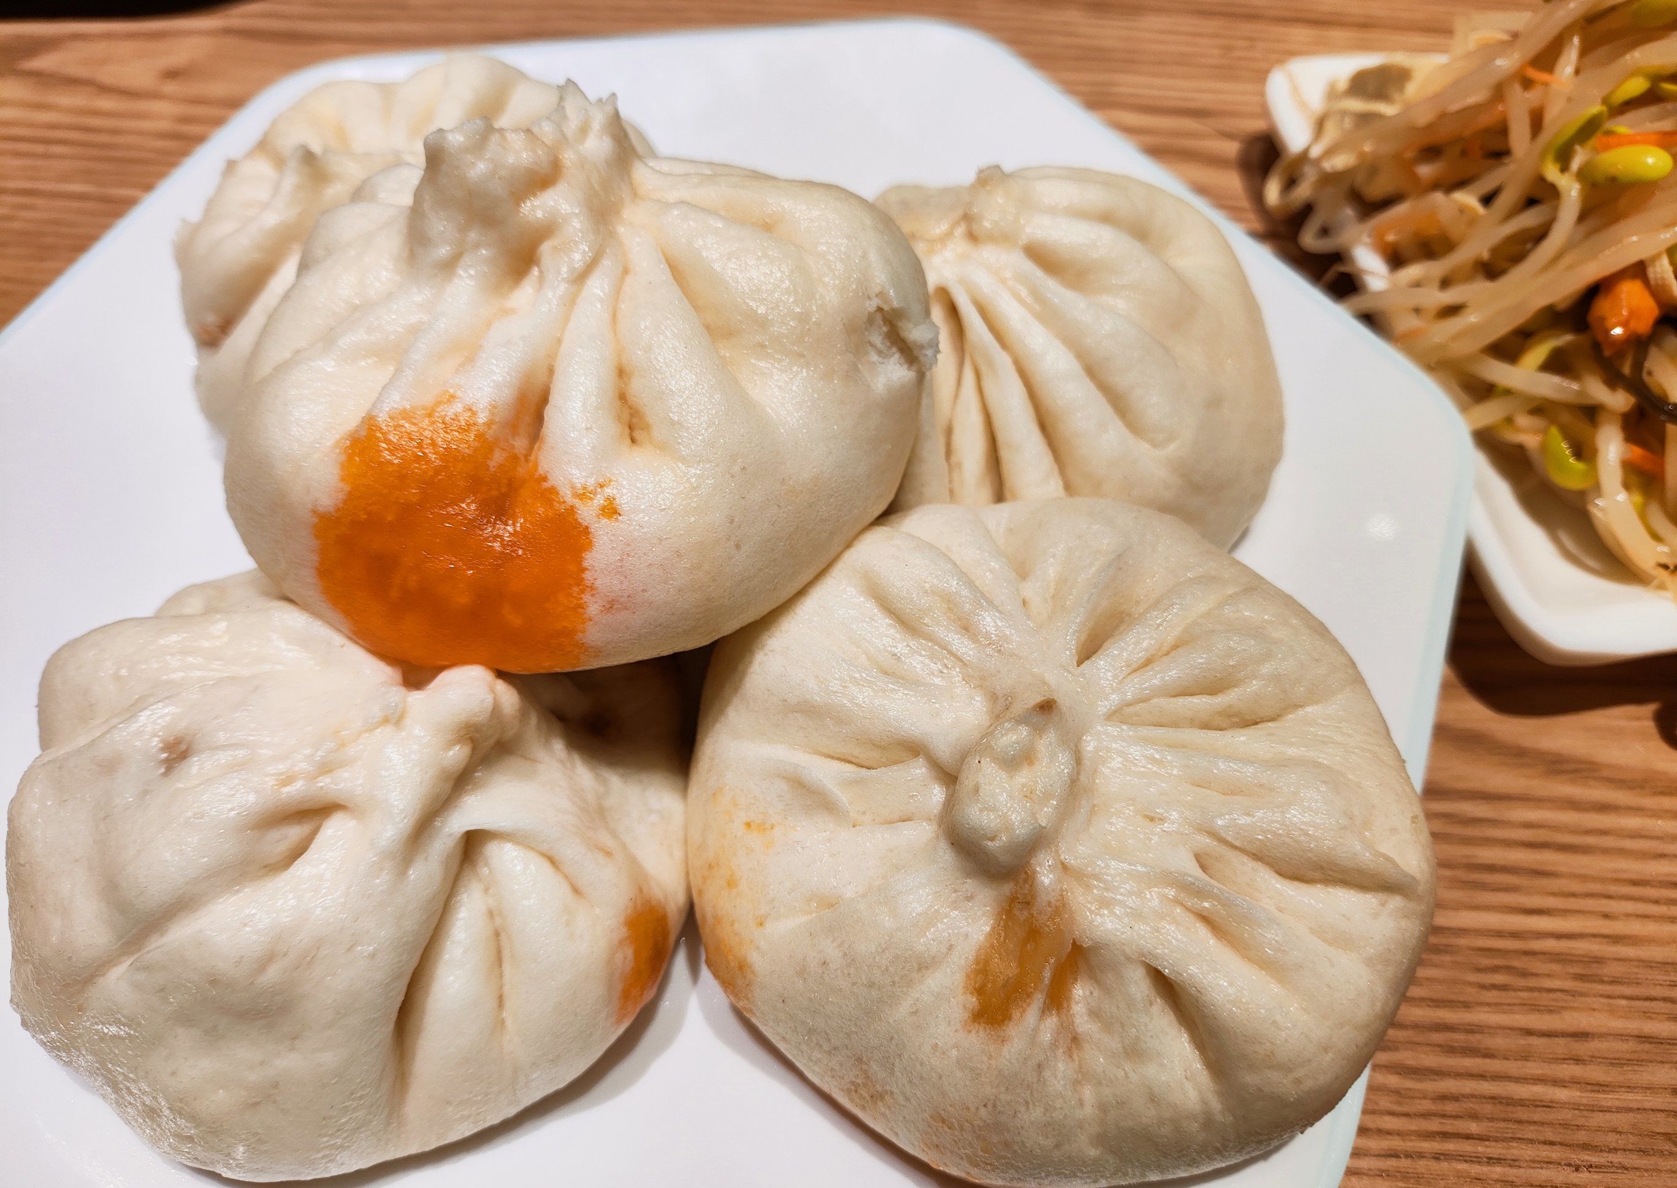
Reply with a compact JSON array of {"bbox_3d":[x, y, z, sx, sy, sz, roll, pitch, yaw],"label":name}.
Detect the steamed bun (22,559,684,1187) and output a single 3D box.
[{"bbox_3d":[-0.058,0.030,0.147,0.080,0.048,0.080,6,56,-9],"label":"steamed bun"}]

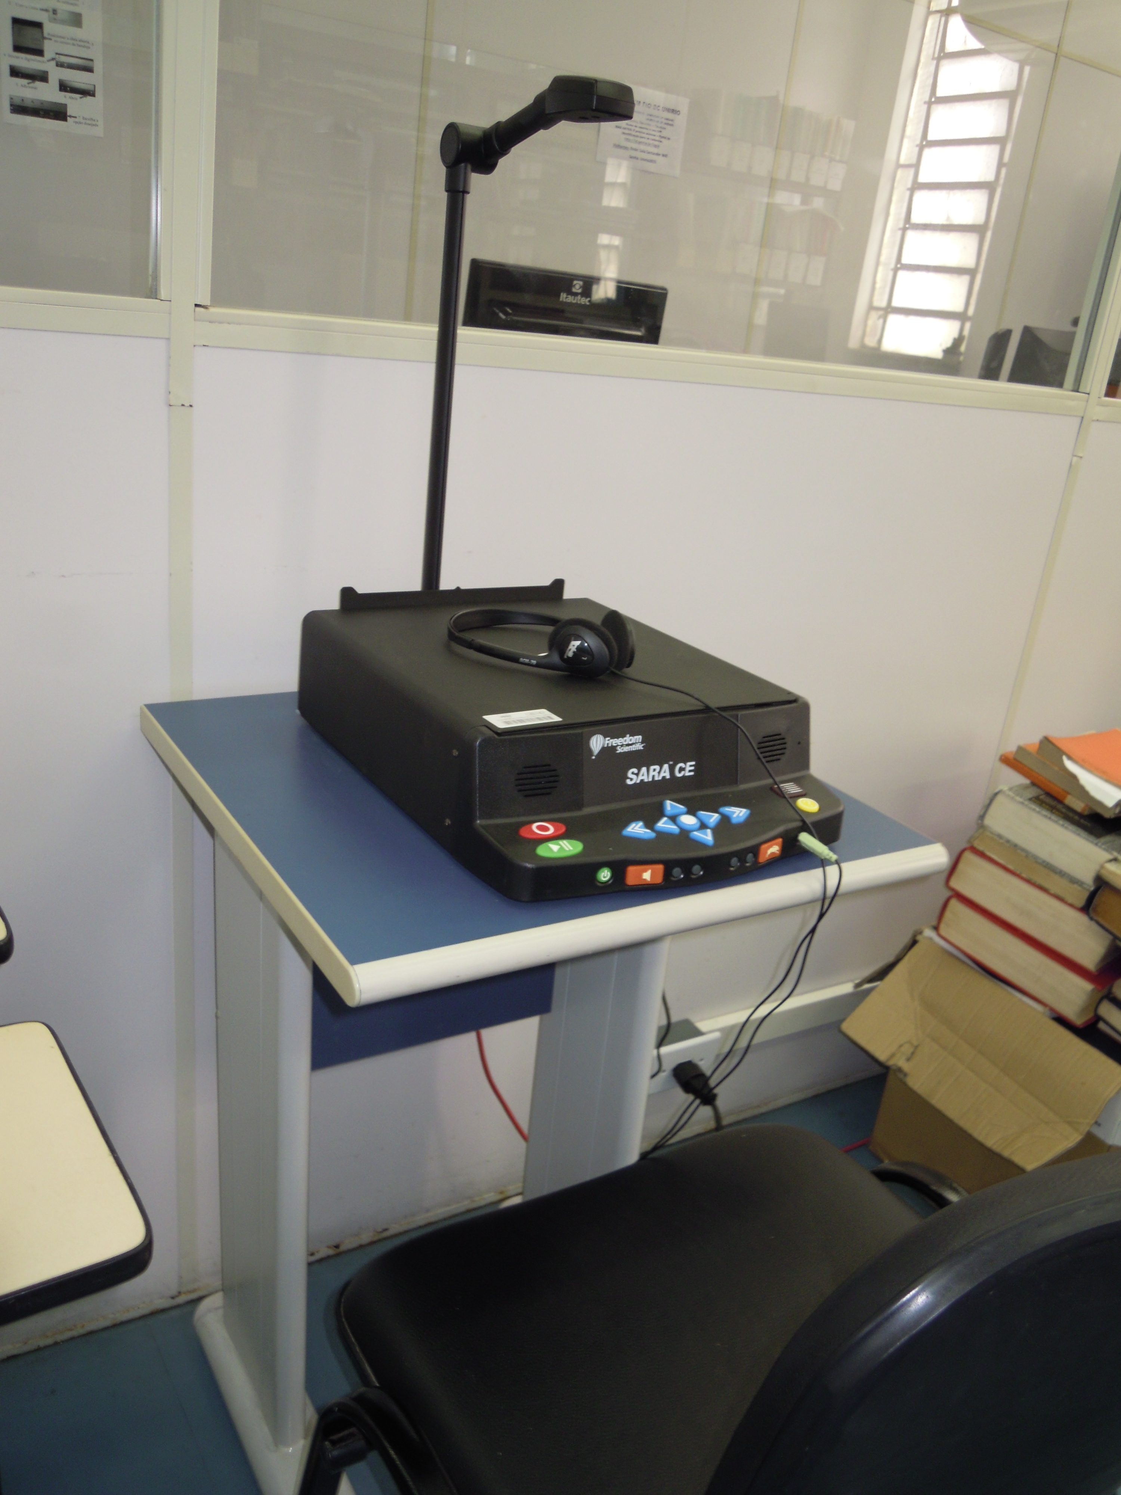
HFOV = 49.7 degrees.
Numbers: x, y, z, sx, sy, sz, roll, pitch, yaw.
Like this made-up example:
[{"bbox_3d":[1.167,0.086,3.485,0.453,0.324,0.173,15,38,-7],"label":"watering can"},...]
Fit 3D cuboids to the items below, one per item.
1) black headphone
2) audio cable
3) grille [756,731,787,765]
[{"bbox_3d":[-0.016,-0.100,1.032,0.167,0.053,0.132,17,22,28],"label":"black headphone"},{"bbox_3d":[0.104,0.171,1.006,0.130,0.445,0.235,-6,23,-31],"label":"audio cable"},{"bbox_3d":[0.171,0.001,0.986,0.036,0.028,0.006,-6,13,-31],"label":"grille"}]

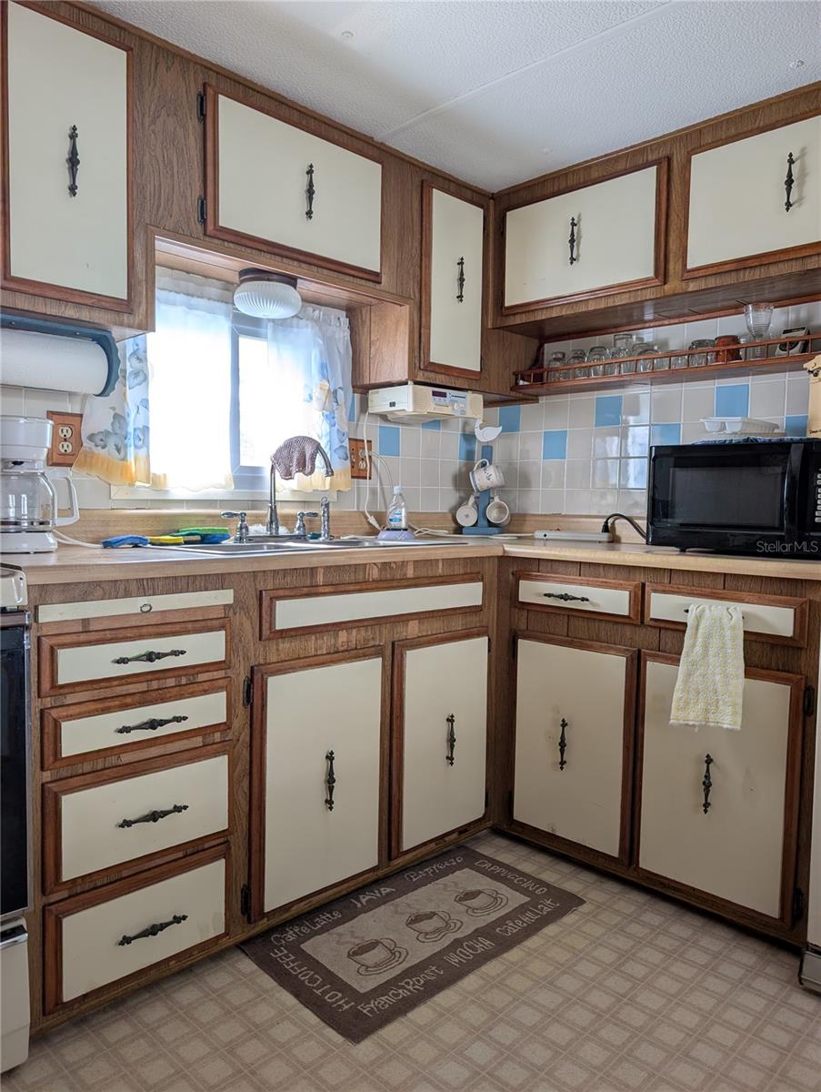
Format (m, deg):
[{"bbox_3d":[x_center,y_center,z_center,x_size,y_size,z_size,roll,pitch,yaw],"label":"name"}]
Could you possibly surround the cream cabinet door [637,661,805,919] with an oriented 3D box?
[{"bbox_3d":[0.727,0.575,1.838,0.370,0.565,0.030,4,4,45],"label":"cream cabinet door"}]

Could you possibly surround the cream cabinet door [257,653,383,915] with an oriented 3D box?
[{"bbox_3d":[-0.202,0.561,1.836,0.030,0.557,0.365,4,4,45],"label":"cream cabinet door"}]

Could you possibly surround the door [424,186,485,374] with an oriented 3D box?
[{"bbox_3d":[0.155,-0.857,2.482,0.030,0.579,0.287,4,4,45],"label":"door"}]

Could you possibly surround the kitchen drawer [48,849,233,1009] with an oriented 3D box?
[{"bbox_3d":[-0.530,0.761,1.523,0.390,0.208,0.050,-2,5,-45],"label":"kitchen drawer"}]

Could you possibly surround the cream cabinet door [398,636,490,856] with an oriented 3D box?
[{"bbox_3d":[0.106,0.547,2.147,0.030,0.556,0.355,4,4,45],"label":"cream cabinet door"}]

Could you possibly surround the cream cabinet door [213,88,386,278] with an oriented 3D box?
[{"bbox_3d":[-0.289,-0.948,2.044,0.588,0.354,0.045,-2,5,-45],"label":"cream cabinet door"}]

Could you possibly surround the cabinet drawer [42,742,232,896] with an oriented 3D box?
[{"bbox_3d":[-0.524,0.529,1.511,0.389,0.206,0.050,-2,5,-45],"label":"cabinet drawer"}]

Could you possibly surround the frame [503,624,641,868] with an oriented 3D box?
[{"bbox_3d":[0.443,0.550,2.112,0.045,0.592,0.395,-2,5,-45],"label":"frame"}]

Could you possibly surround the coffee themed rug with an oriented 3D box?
[{"bbox_3d":[0.026,0.934,1.885,0.775,0.010,0.447,-2,5,-45],"label":"coffee themed rug"}]

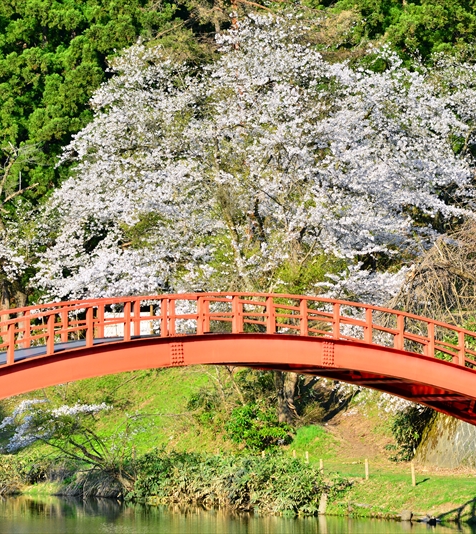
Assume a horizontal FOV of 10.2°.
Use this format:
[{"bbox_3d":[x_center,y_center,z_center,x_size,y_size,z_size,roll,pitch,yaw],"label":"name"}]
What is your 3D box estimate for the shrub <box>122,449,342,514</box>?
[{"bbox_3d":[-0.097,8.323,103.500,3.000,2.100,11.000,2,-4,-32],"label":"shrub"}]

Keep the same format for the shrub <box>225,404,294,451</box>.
[{"bbox_3d":[0.880,6.889,114.500,2.900,1.950,2.400,0,-3,0],"label":"shrub"}]

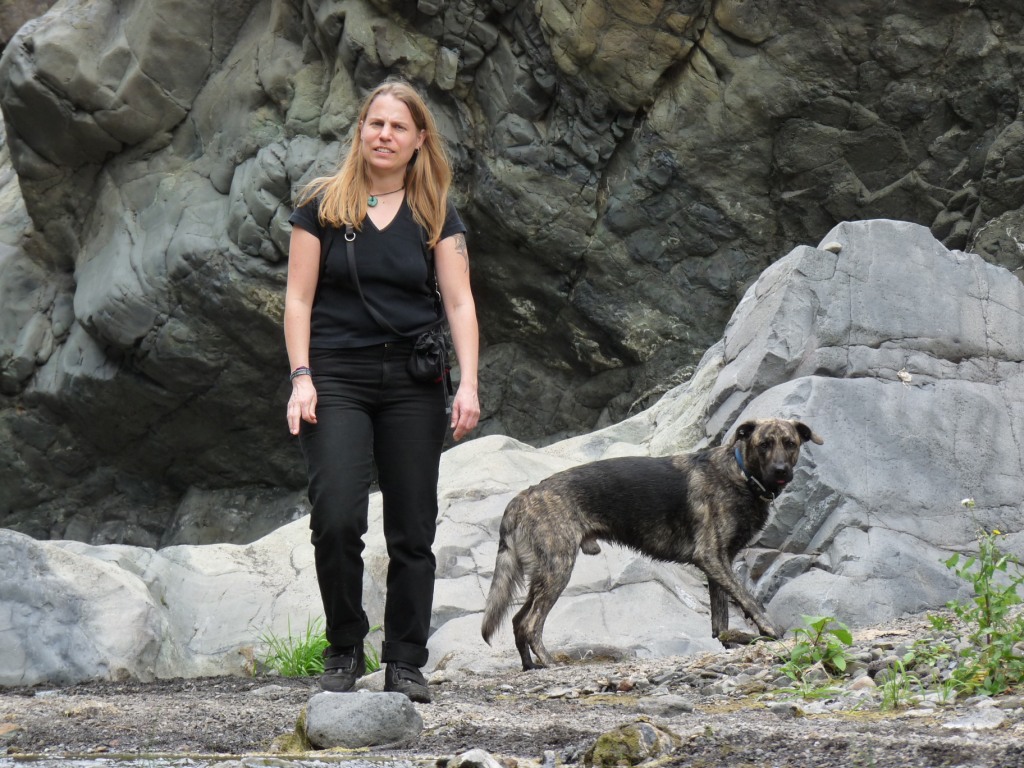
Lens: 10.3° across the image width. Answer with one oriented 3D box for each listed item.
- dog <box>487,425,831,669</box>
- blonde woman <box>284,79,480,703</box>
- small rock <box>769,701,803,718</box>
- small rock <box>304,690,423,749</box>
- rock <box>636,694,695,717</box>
[{"bbox_3d":[0.393,0.452,16.000,0.950,0.710,0.300,0,1,-9],"label":"dog"},{"bbox_3d":[-0.351,0.019,15.400,0.530,1.690,0.380,0,1,3],"label":"blonde woman"},{"bbox_3d":[0.720,0.857,14.950,0.090,0.046,0.075,0,1,0],"label":"small rock"},{"bbox_3d":[-0.377,0.851,14.400,0.300,0.145,0.200,0,1,0],"label":"small rock"},{"bbox_3d":[0.404,0.846,14.950,0.153,0.057,0.110,0,1,0],"label":"rock"}]

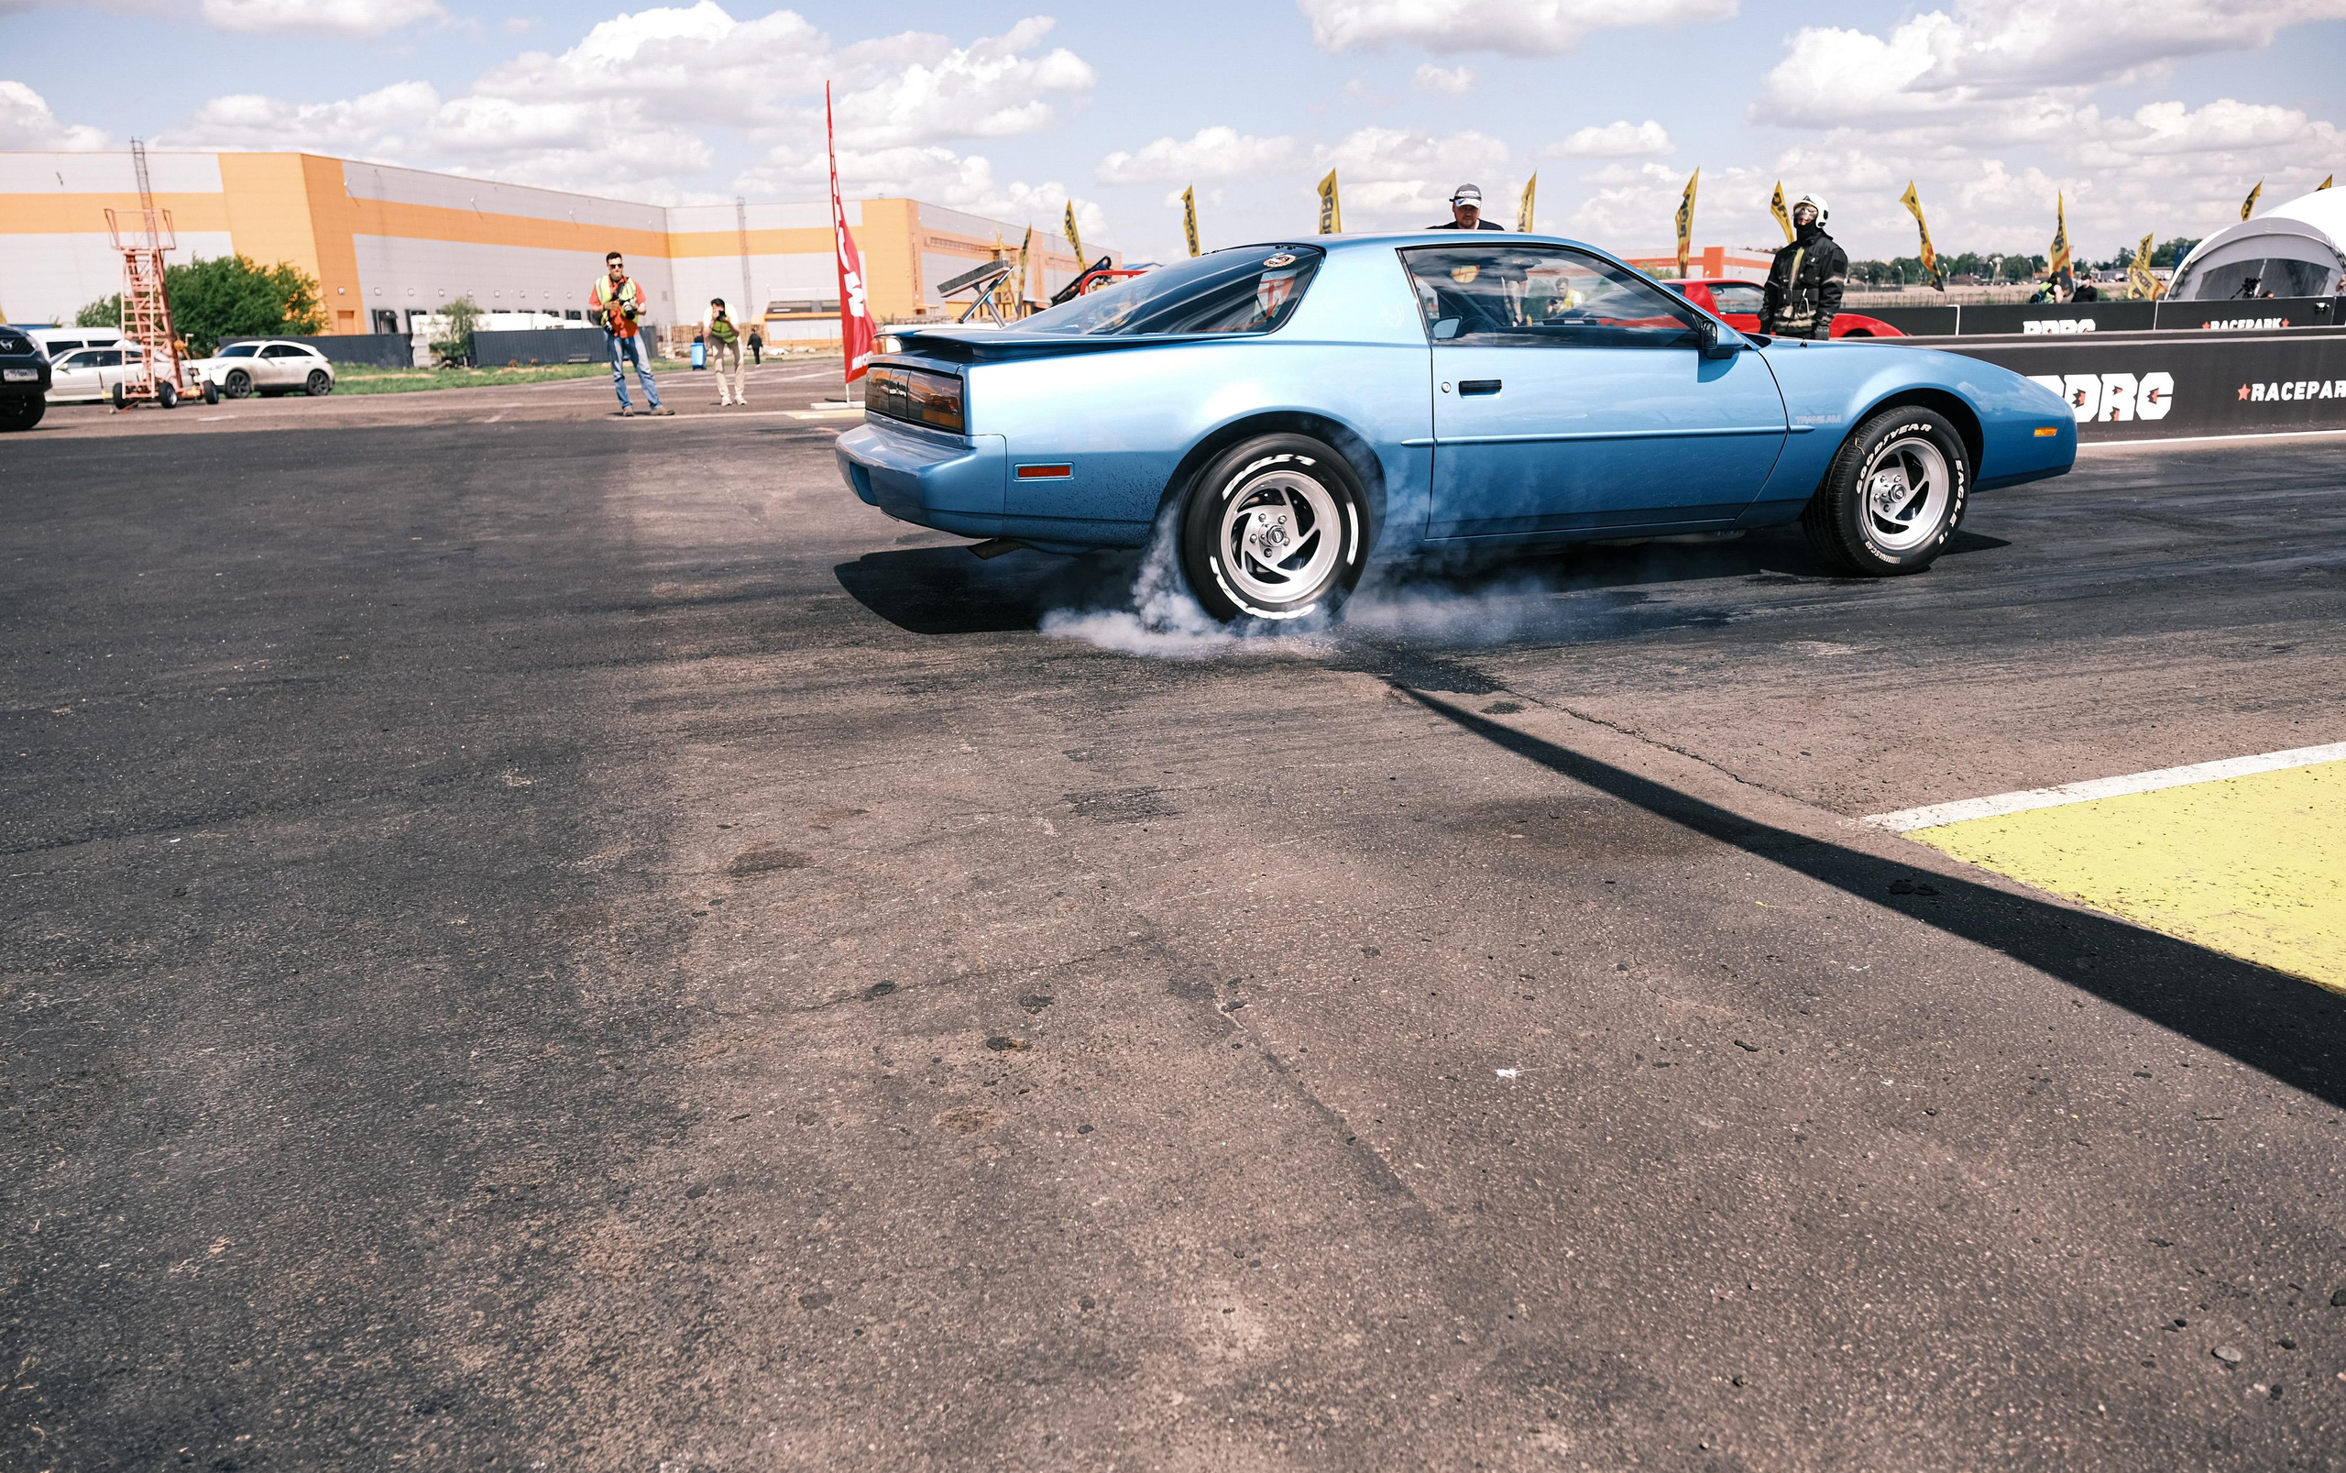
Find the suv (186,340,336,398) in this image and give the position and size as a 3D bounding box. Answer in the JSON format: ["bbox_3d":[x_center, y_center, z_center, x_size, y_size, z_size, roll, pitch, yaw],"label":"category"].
[{"bbox_3d":[-28.619,-11.462,48.921,1.930,1.680,4.860,4,16,19],"label":"suv"}]

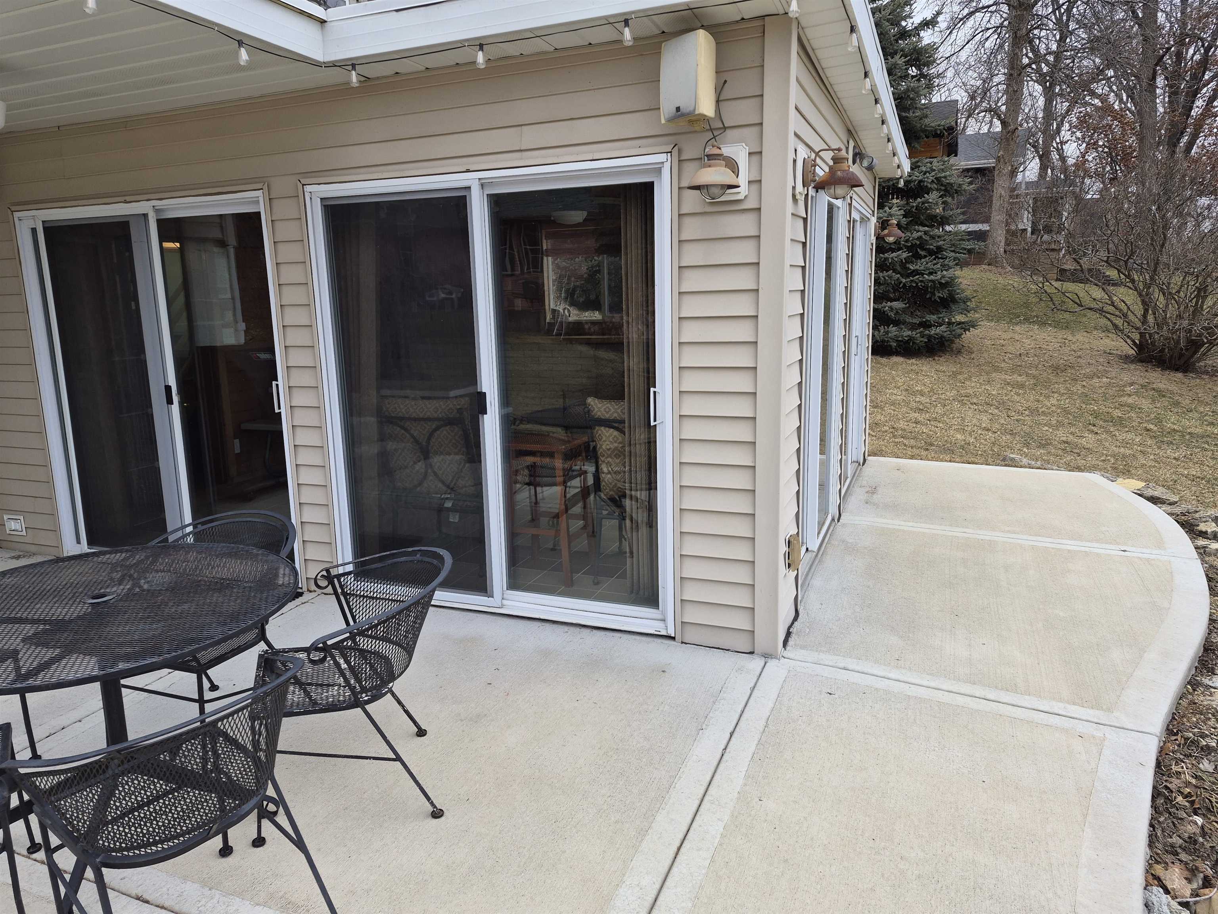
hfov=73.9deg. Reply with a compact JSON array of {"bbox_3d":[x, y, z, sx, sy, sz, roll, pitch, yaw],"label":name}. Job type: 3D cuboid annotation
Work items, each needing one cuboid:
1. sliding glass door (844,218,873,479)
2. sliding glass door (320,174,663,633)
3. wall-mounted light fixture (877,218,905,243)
[{"bbox_3d":[1.831,-0.775,6.084,0.100,2.020,1.540,3,12,22],"label":"sliding glass door"},{"bbox_3d":[-0.567,-0.251,3.735,1.810,2.010,0.100,3,12,22],"label":"sliding glass door"},{"bbox_3d":[2.348,-1.885,6.750,0.240,0.207,0.205,3,12,22],"label":"wall-mounted light fixture"}]

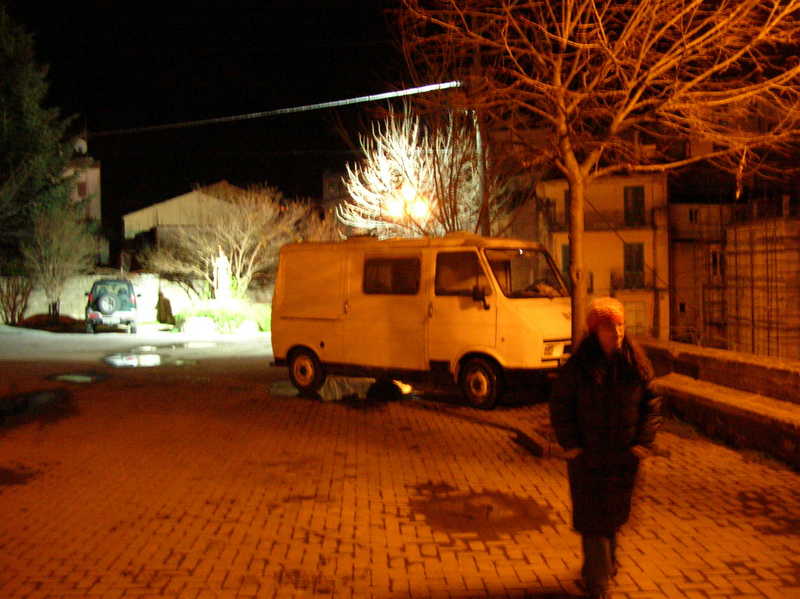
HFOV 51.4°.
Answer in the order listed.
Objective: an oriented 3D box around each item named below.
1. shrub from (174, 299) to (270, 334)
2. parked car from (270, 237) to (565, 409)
[{"bbox_3d":[-5.950,0.570,28.200,3.400,1.220,2.200,0,1,0],"label":"shrub"},{"bbox_3d":[0.530,0.260,12.130,4.870,2.230,1.980,1,1,39],"label":"parked car"}]

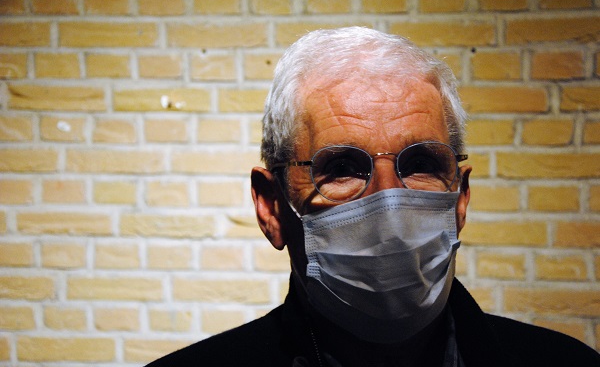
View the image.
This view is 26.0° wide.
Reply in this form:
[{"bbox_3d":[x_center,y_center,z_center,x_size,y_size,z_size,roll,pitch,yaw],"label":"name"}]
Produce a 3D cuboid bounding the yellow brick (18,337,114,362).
[{"bbox_3d":[-0.472,0.336,2.724,0.206,0.050,0.100,1,6,10],"label":"yellow brick"}]

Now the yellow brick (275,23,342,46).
[{"bbox_3d":[0.057,-0.291,2.569,0.199,0.048,0.100,1,6,10],"label":"yellow brick"}]

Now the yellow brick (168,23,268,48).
[{"bbox_3d":[-0.167,-0.319,2.799,0.216,0.052,0.103,1,8,9],"label":"yellow brick"}]

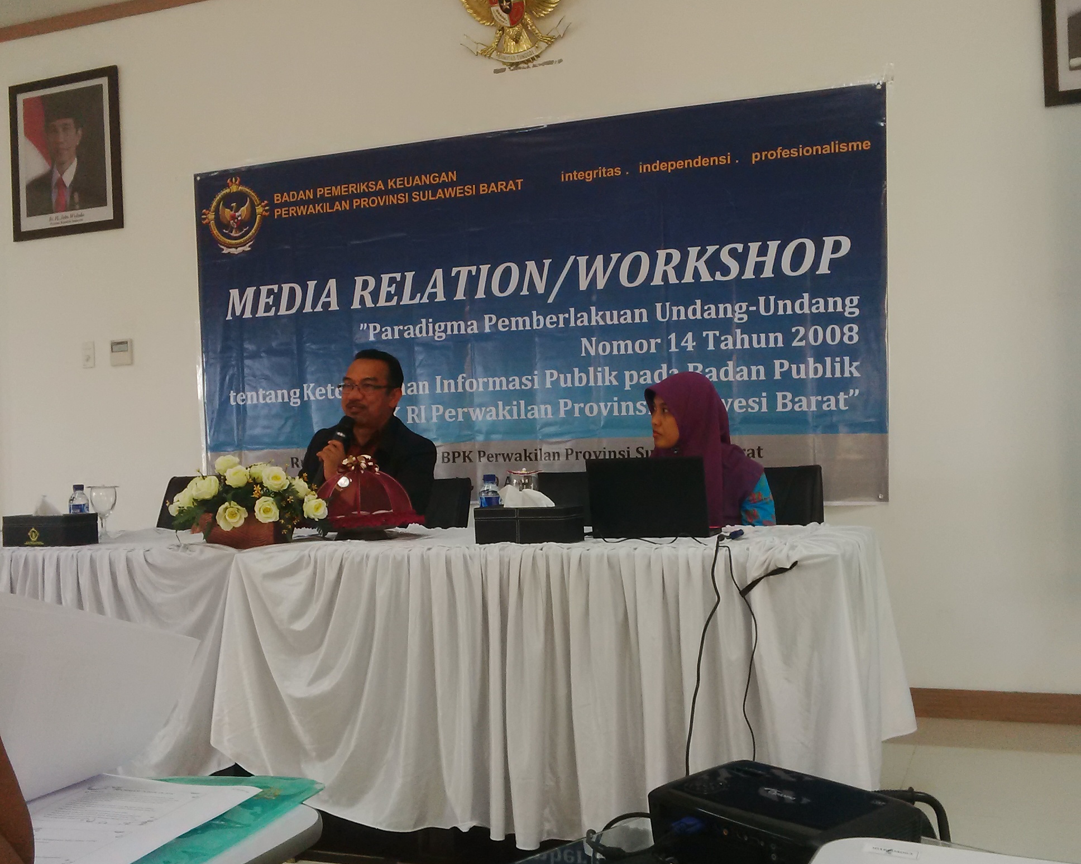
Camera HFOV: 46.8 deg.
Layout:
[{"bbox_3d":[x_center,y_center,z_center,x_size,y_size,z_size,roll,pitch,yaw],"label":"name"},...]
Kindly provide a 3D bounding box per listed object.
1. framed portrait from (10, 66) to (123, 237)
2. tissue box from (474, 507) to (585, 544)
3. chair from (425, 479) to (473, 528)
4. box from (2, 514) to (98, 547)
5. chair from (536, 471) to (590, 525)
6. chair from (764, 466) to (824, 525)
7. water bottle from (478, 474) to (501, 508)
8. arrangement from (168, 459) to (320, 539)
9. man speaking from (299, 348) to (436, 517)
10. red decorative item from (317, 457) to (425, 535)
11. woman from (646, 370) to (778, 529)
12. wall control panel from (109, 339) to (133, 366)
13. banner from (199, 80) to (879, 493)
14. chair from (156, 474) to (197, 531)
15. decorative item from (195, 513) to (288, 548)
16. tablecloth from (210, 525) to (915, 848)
[{"bbox_3d":[-2.217,-1.280,5.778,0.655,0.738,0.035,-2,0,23],"label":"framed portrait"},{"bbox_3d":[-0.025,0.229,3.081,0.240,0.086,0.122,-2,0,28],"label":"tissue box"},{"bbox_3d":[-0.535,0.602,3.929,0.480,0.900,0.560,-2,0,23],"label":"chair"},{"bbox_3d":[-1.412,0.283,3.600,0.236,0.086,0.124,-2,0,25],"label":"box"},{"bbox_3d":[0.080,0.583,3.690,0.480,0.900,0.560,-2,0,23],"label":"chair"},{"bbox_3d":[0.534,0.563,3.470,0.500,0.905,0.580,-2,0,16],"label":"chair"},{"bbox_3d":[-0.131,0.193,3.260,0.057,0.165,0.057,-2,0,23],"label":"water bottle"},{"bbox_3d":[-0.800,0.181,3.431,0.430,0.243,0.310,-2,0,23],"label":"arrangement"},{"bbox_3d":[-0.559,0.399,3.921,0.520,1.318,0.700,-2,0,13],"label":"man speaking"},{"bbox_3d":[-0.485,0.179,3.487,0.320,0.220,0.320,-2,0,0],"label":"red decorative item"},{"bbox_3d":[0.437,0.423,3.464,0.480,1.193,0.680,-2,0,31],"label":"woman"},{"bbox_3d":[-1.878,-0.356,5.602,0.123,0.115,0.020,-2,0,23],"label":"wall control panel"},{"bbox_3d":[-0.144,-0.442,4.928,2.948,1.472,0.015,-2,0,23],"label":"banner"},{"bbox_3d":[-1.188,0.621,4.259,0.480,0.900,0.560,-2,0,23],"label":"chair"},{"bbox_3d":[-0.807,0.250,3.375,0.245,0.100,0.140,-2,0,23],"label":"decorative item"},{"bbox_3d":[0.060,0.609,3.178,1.630,0.693,0.740,-2,0,23],"label":"tablecloth"}]

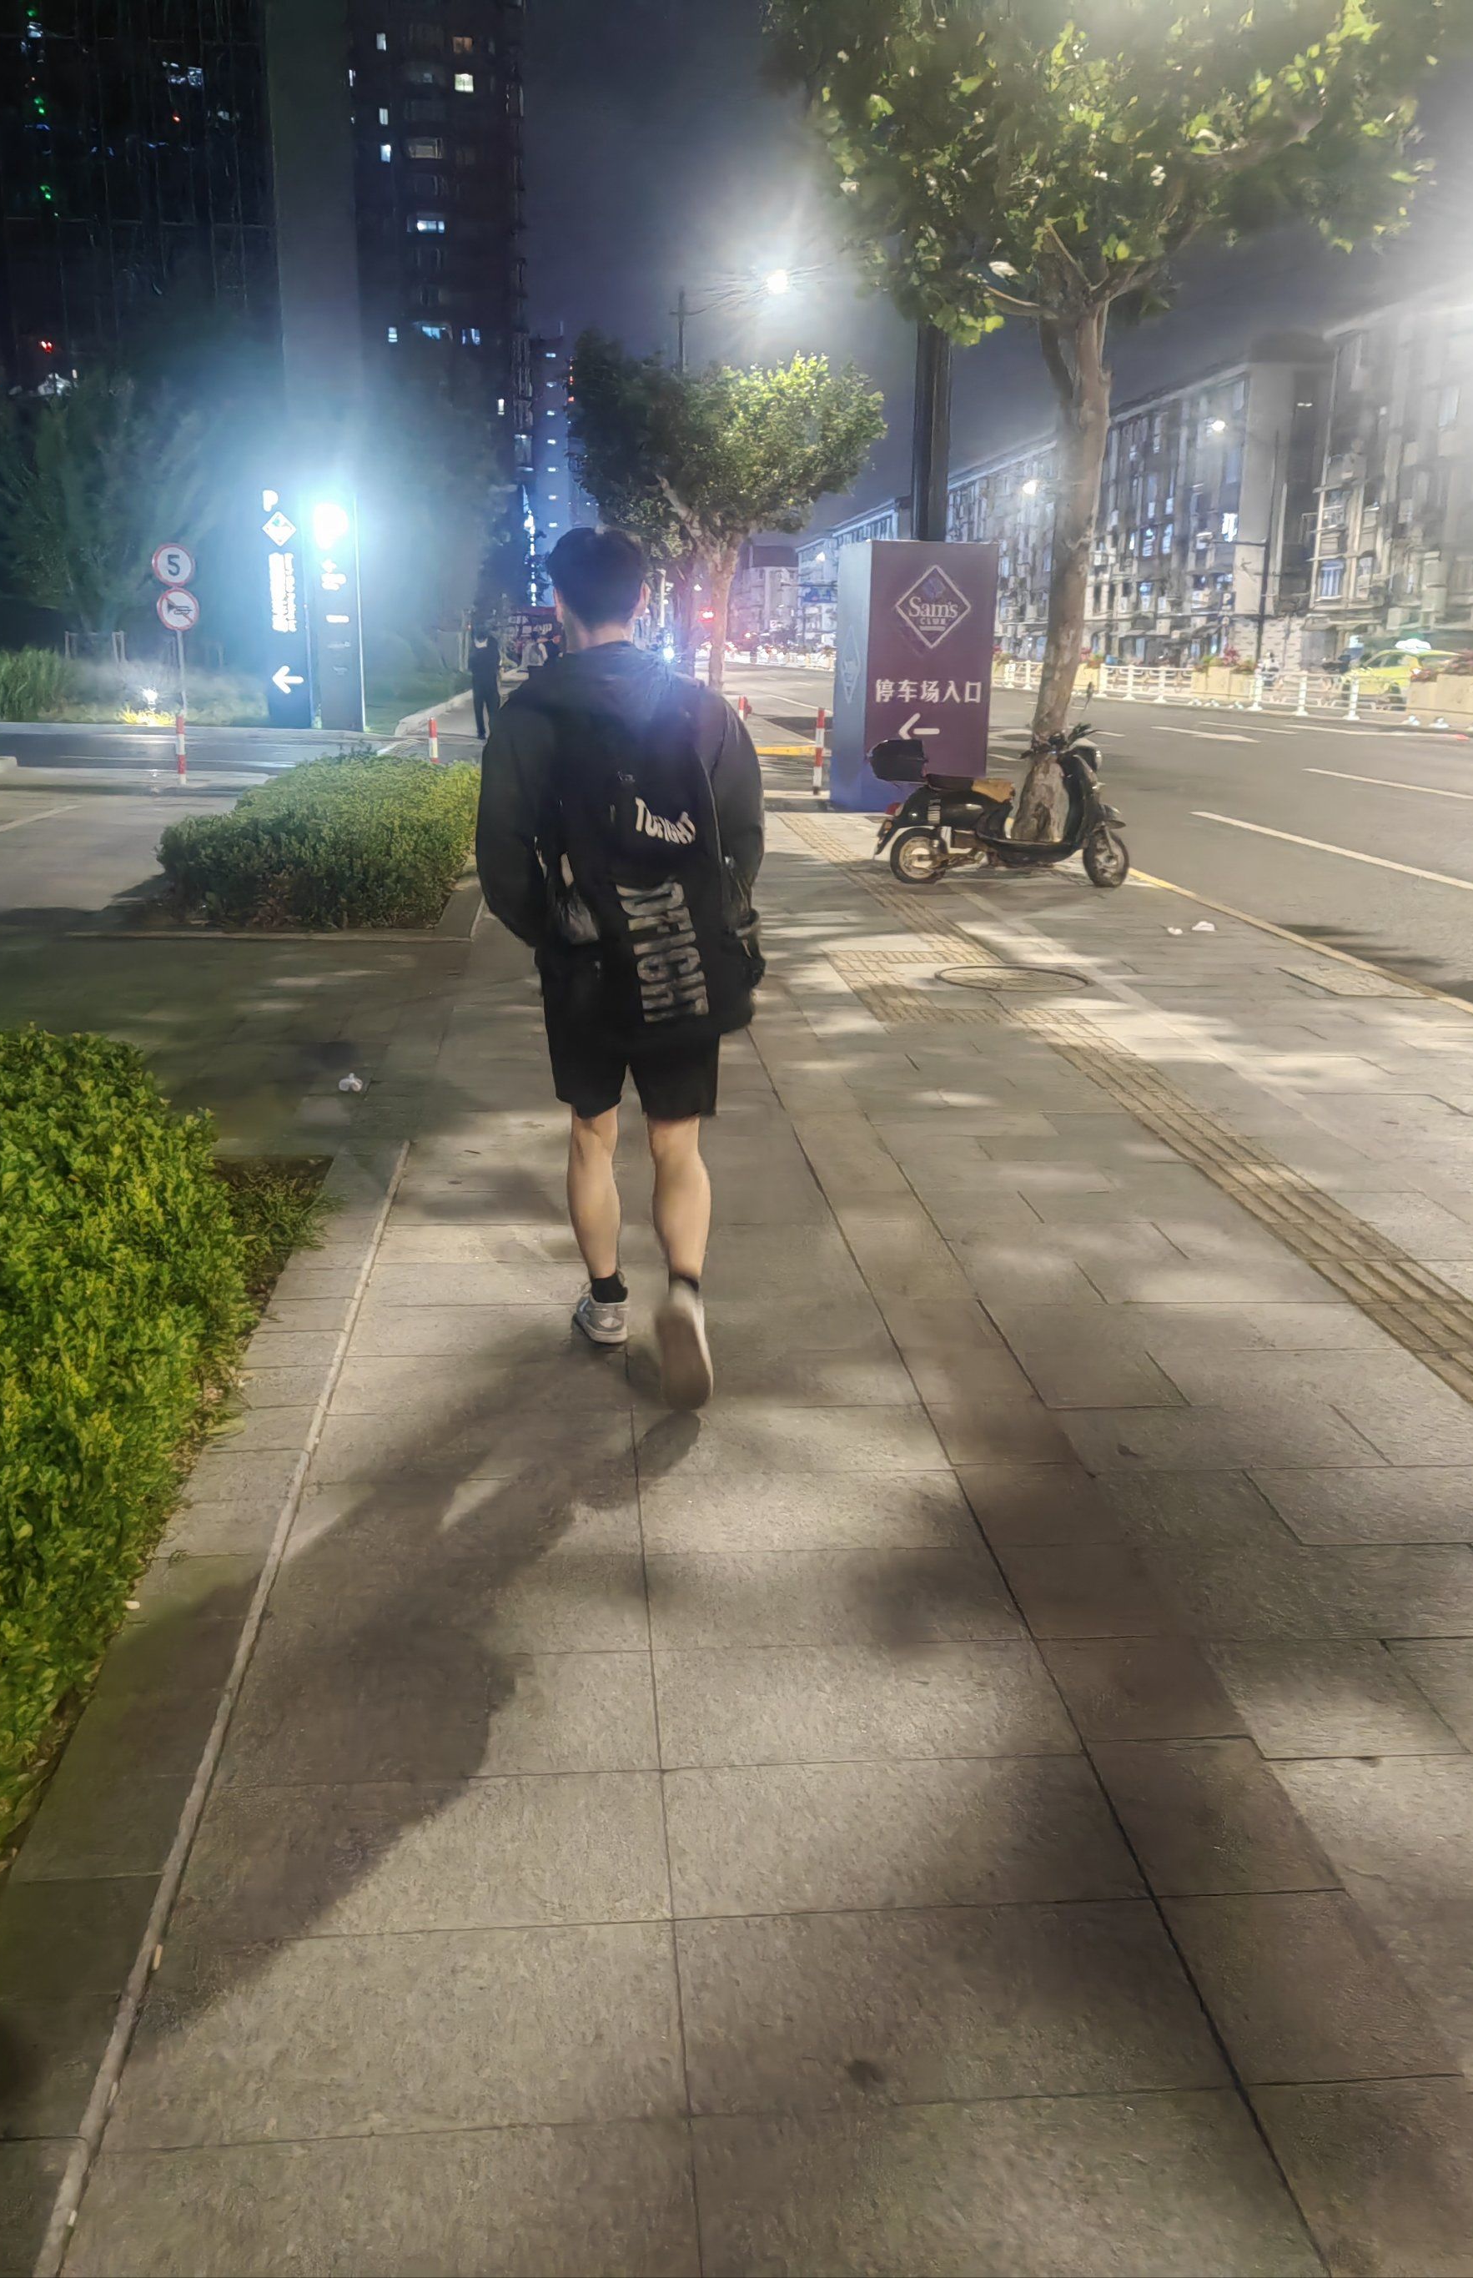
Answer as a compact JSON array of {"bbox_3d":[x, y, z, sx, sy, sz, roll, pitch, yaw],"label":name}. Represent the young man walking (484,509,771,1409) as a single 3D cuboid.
[{"bbox_3d":[-0.242,-0.367,3.706,0.600,1.720,0.580,0,16,-5],"label":"young man walking"}]

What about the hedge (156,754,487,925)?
[{"bbox_3d":[-2.499,-2.099,11.748,1.700,0.550,4.800,0,16,-5],"label":"hedge"}]

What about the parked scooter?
[{"bbox_3d":[1.683,-2.140,11.236,1.690,1.080,0.680,1,16,-1],"label":"parked scooter"}]

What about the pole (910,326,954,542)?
[{"bbox_3d":[1.776,-7.172,15.350,0.340,8.500,0.340,0,16,-5],"label":"pole"}]

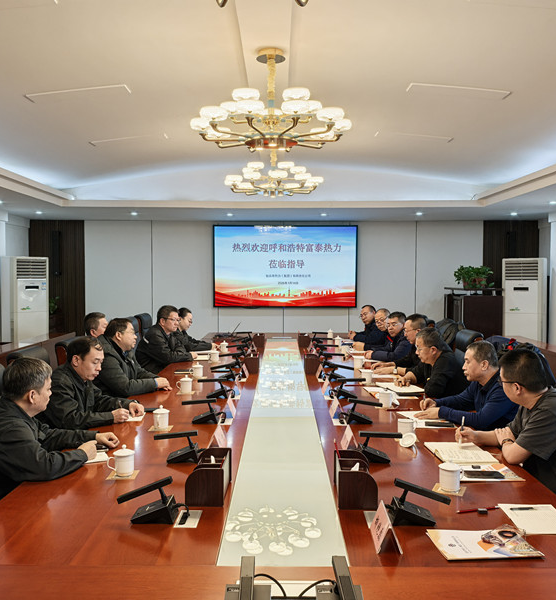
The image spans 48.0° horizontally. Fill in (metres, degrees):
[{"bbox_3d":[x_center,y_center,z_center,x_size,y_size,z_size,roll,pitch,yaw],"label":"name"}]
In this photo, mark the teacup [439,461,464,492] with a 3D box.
[{"bbox_3d":[0.682,0.682,2.454,0.110,0.117,0.088,-1,3,-28],"label":"teacup"}]

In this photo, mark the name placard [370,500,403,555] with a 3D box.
[{"bbox_3d":[0.348,0.737,2.025,0.078,0.088,0.190,0,3,1],"label":"name placard"}]

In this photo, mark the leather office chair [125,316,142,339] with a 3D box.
[{"bbox_3d":[-1.400,0.792,7.066,0.680,1.100,0.620,0,2,0],"label":"leather office chair"}]

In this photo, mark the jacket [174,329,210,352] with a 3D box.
[{"bbox_3d":[-1.036,0.575,7.233,0.540,0.530,0.470,0,2,7],"label":"jacket"}]

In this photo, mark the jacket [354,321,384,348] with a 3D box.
[{"bbox_3d":[1.172,0.555,7.472,0.500,0.600,0.500,0,2,0],"label":"jacket"}]

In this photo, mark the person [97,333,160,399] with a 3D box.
[{"bbox_3d":[-1.102,0.775,4.519,0.700,1.280,0.560,0,3,7],"label":"person"}]

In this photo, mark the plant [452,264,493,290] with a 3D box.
[{"bbox_3d":[2.775,-0.321,8.835,0.560,0.350,0.450,0,2,0],"label":"plant"}]

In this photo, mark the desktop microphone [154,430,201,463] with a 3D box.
[{"bbox_3d":[-0.457,0.657,2.821,0.205,0.135,0.105,0,2,0],"label":"desktop microphone"}]

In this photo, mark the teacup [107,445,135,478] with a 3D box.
[{"bbox_3d":[-0.680,0.693,2.714,0.122,0.134,0.095,0,2,0],"label":"teacup"}]

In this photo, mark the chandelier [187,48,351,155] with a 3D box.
[{"bbox_3d":[-0.040,-1.217,3.774,0.985,0.615,0.985,0,2,0],"label":"chandelier"}]

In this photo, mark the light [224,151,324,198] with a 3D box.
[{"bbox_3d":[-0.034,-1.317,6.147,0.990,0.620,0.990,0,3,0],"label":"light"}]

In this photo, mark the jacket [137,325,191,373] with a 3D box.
[{"bbox_3d":[-1.130,0.546,6.231,0.540,0.590,0.510,0,2,8],"label":"jacket"}]

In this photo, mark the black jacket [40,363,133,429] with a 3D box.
[{"bbox_3d":[-1.132,0.684,3.644,0.600,0.620,0.550,1,3,15],"label":"black jacket"}]

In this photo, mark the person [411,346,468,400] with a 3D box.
[{"bbox_3d":[1.138,0.810,4.541,0.680,1.220,0.540,0,3,2],"label":"person"}]

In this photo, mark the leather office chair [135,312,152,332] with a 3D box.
[{"bbox_3d":[-1.543,0.725,8.442,0.680,1.060,0.620,0,2,0],"label":"leather office chair"}]

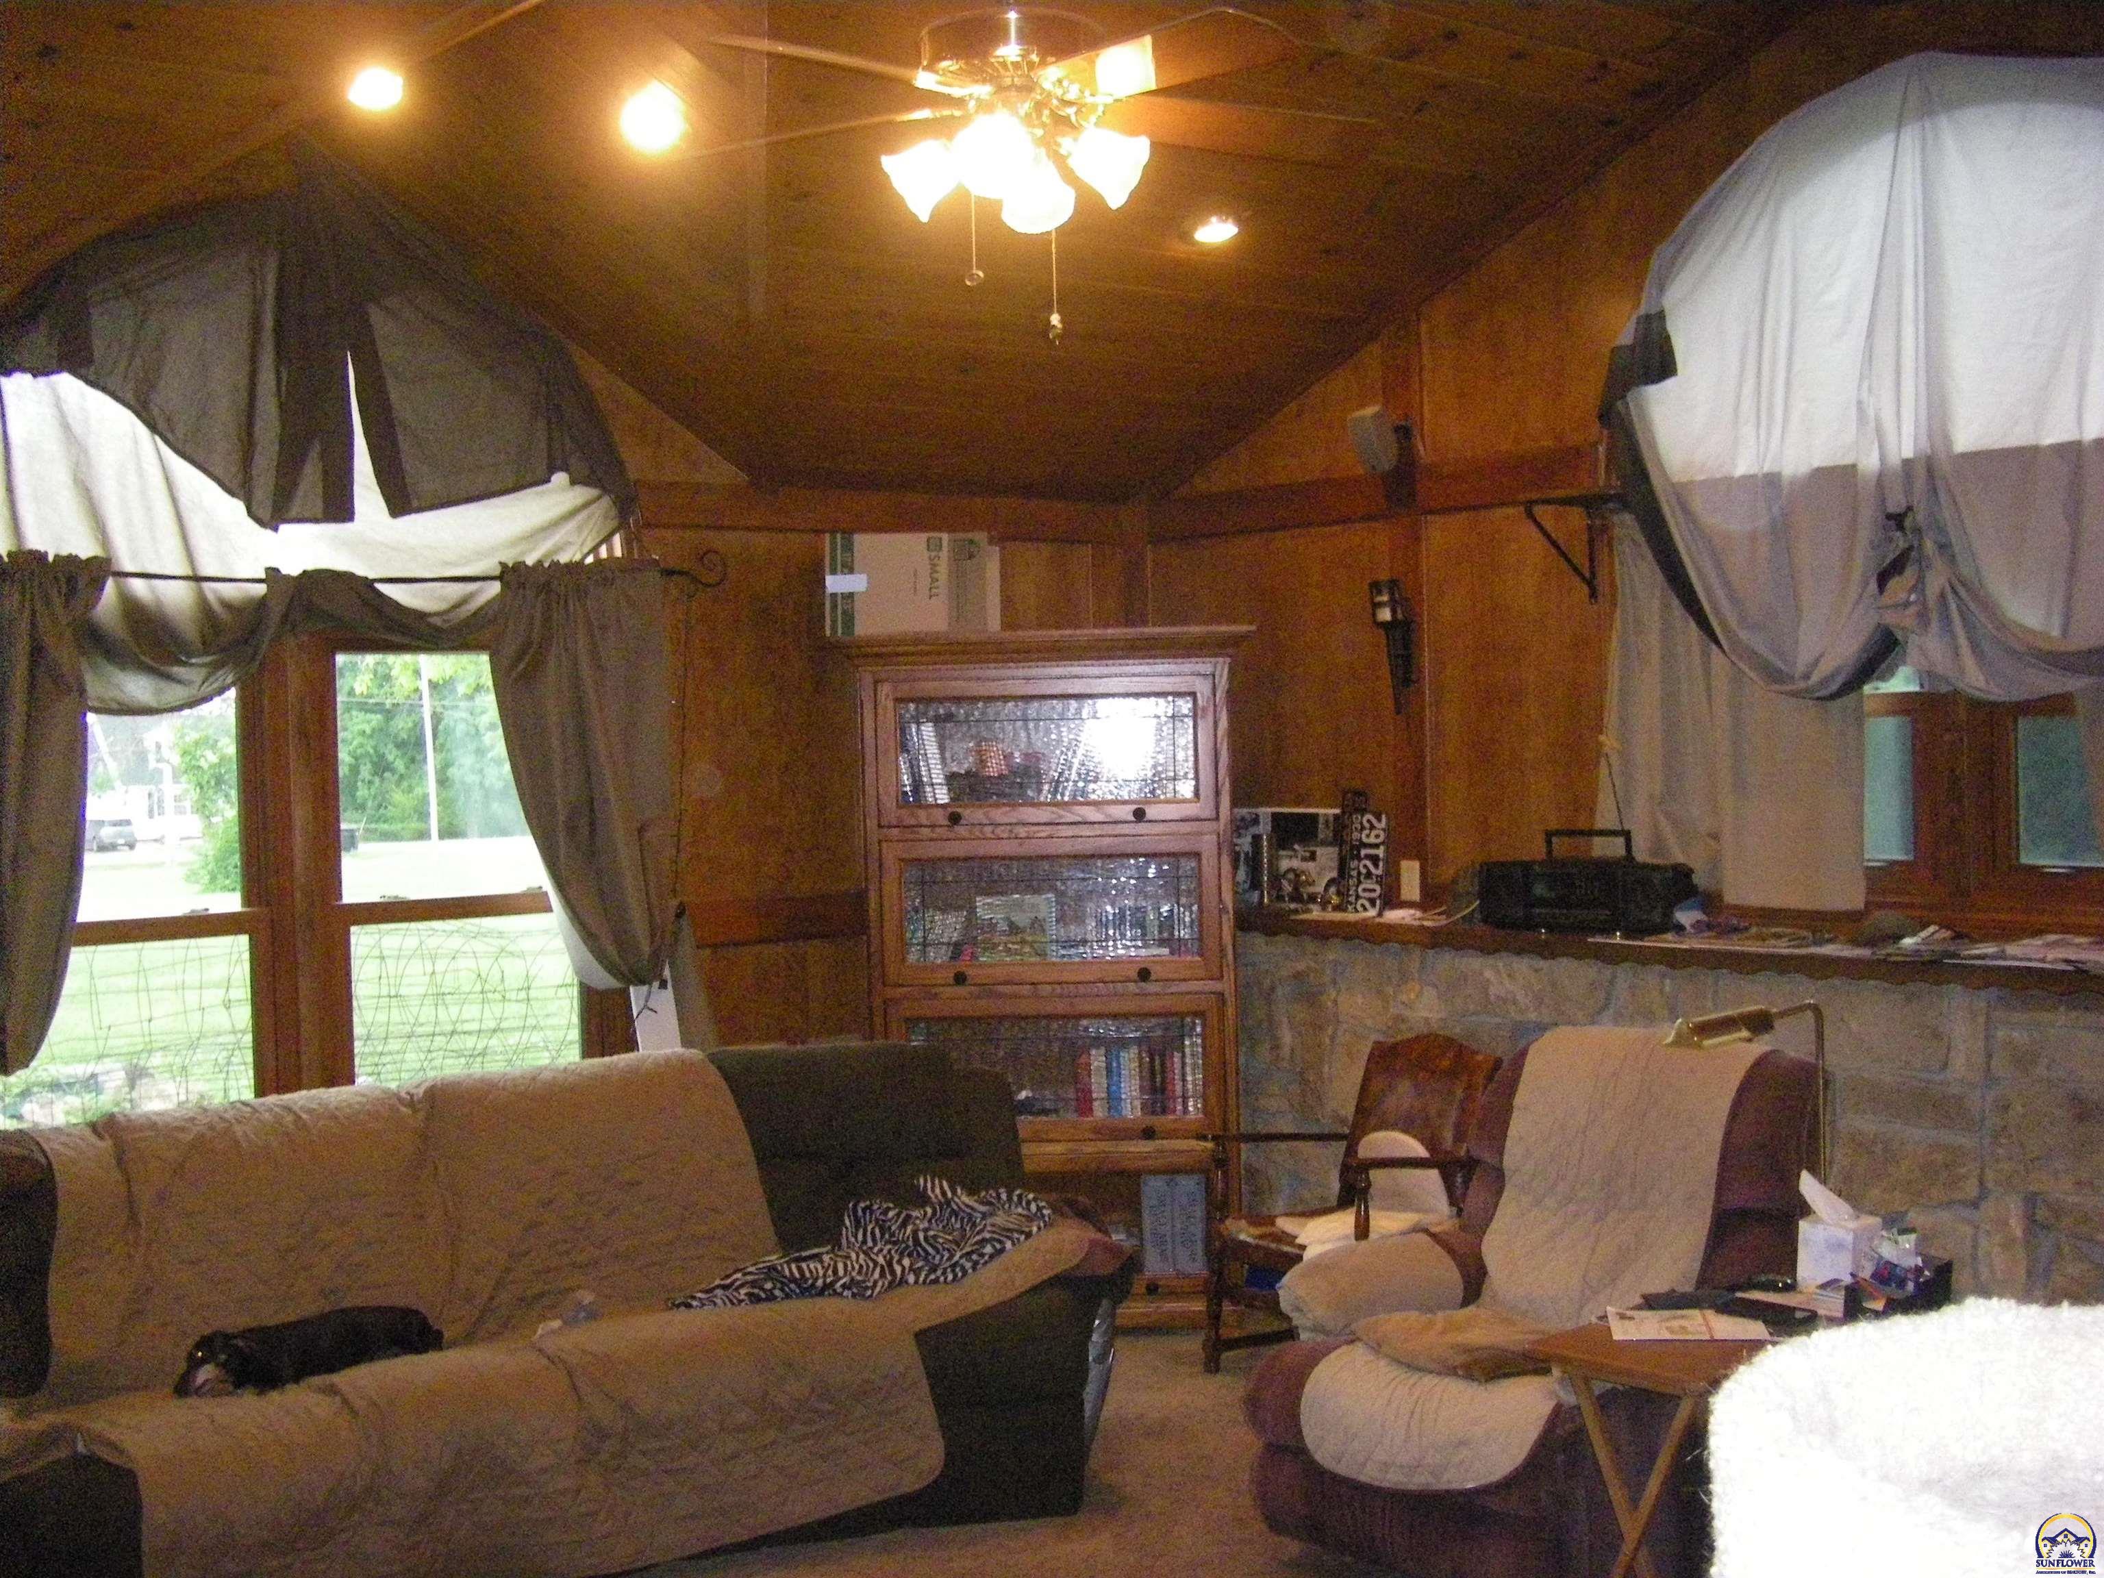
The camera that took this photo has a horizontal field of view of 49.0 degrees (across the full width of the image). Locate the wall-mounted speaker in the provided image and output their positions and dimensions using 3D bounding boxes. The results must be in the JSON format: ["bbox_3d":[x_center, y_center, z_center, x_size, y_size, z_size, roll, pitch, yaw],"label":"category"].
[{"bbox_3d":[0.923,-0.999,6.603,0.125,0.190,0.125,0,17,40],"label":"wall-mounted speaker"}]

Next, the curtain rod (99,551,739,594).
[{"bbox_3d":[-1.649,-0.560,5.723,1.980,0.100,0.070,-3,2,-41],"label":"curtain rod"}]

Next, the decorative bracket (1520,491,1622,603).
[{"bbox_3d":[1.362,-0.636,6.103,0.320,0.280,0.060,-3,2,-41],"label":"decorative bracket"}]

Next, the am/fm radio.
[{"bbox_3d":[1.410,0.249,6.086,0.560,0.281,0.200,0,2,43],"label":"am/fm radio"}]

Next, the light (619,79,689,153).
[{"bbox_3d":[-0.854,-1.434,4.945,0.145,0.050,0.145,36,-22,-35],"label":"light"}]

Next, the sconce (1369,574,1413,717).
[{"bbox_3d":[0.984,-0.415,6.698,0.130,0.400,0.100,-3,2,-41],"label":"sconce"}]

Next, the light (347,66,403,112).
[{"bbox_3d":[-1.341,-1.387,4.580,0.145,0.050,0.145,-23,15,-38],"label":"light"}]

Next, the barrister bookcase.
[{"bbox_3d":[-0.008,0.528,6.523,1.100,1.923,0.420,-2,2,2],"label":"barrister bookcase"}]

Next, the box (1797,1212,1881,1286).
[{"bbox_3d":[1.422,0.846,4.170,0.115,0.122,0.115,-3,2,-41],"label":"box"}]

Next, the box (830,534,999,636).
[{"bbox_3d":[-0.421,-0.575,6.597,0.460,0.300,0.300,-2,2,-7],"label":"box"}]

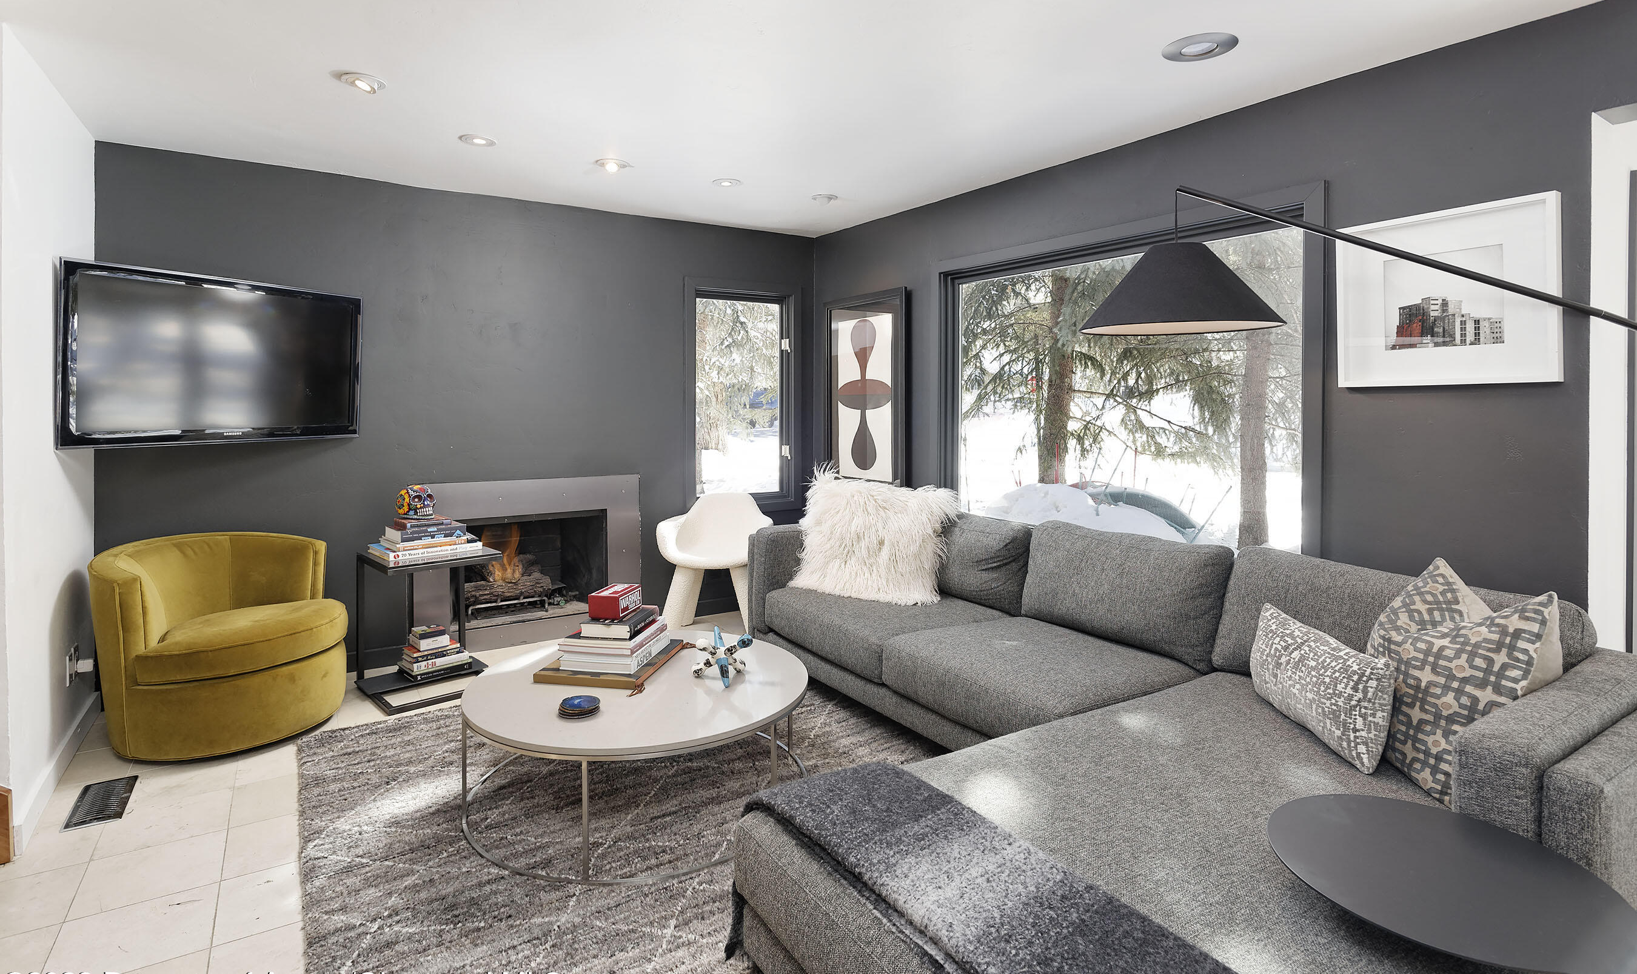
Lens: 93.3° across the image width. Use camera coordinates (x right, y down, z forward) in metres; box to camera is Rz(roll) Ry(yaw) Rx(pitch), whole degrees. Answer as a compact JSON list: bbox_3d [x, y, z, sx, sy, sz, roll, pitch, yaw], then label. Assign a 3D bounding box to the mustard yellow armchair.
[{"bbox_3d":[-2.345,0.588,3.107,0.830,0.730,0.815,1,4,18],"label":"mustard yellow armchair"}]

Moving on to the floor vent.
[{"bbox_3d":[-2.318,1.017,2.505,0.137,0.012,0.337,-3,5,-34],"label":"floor vent"}]

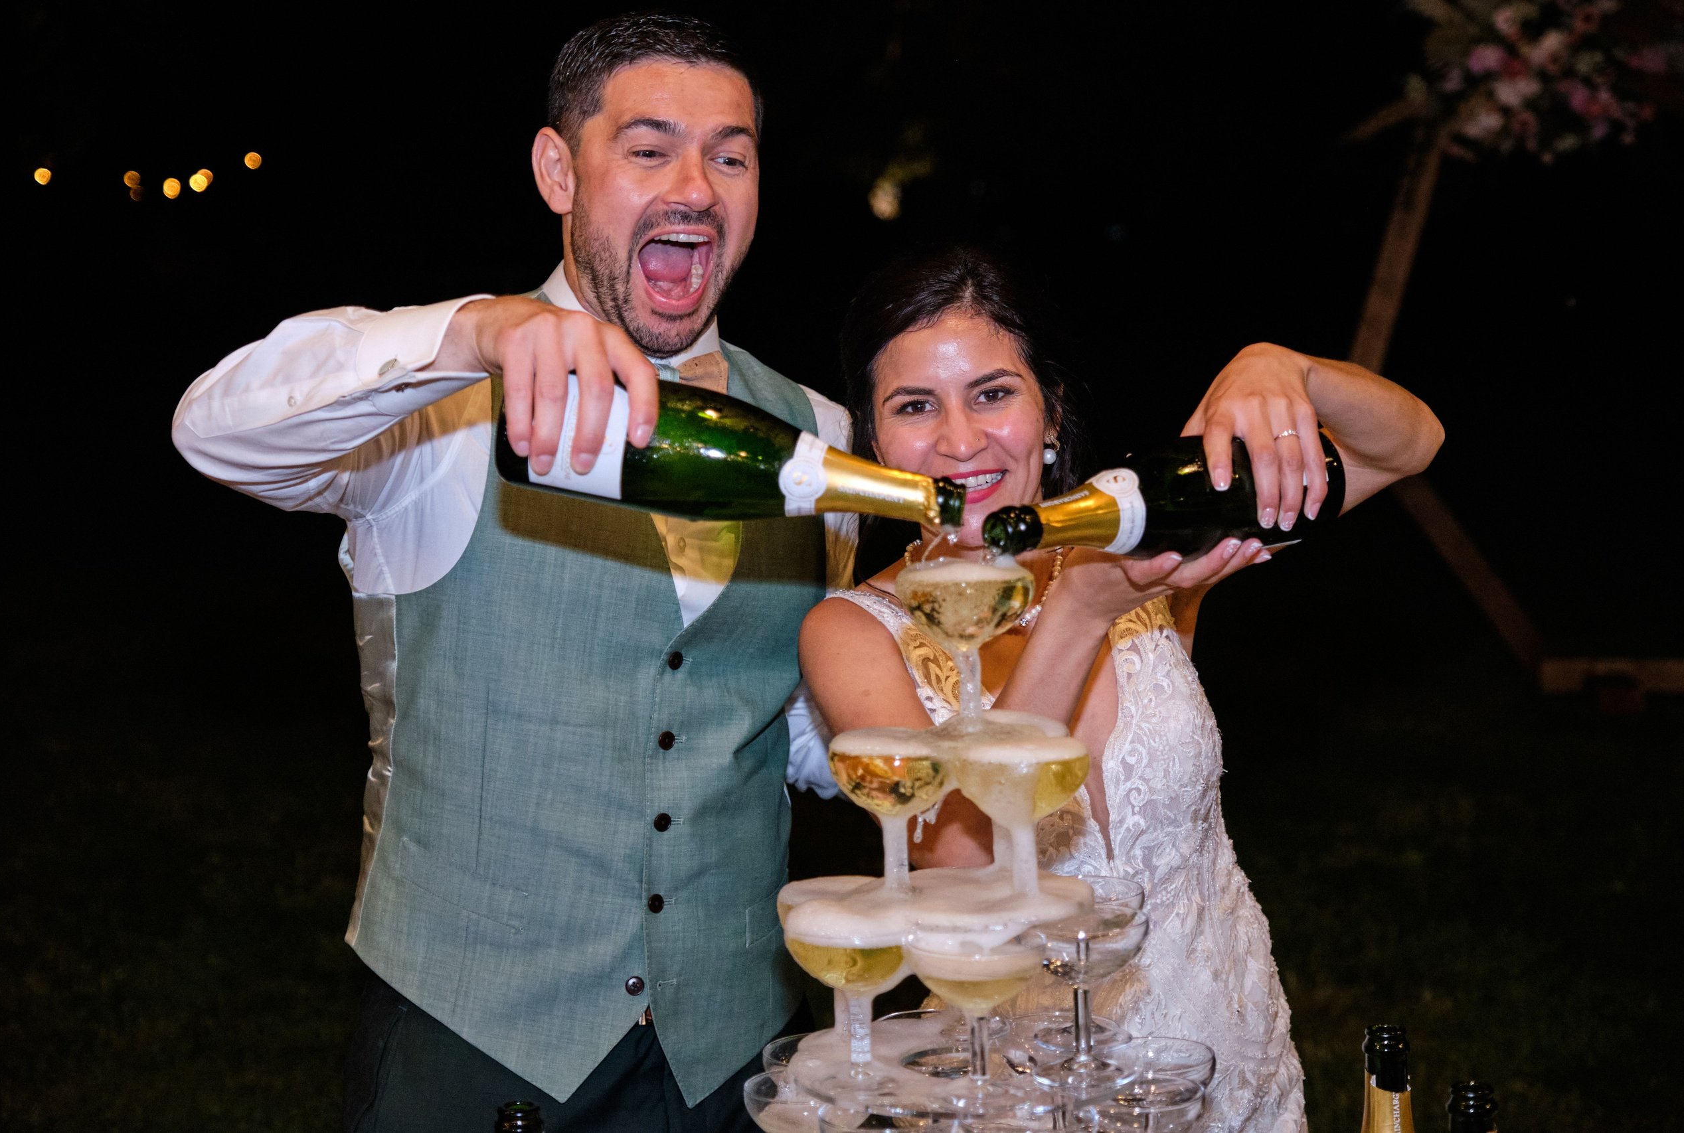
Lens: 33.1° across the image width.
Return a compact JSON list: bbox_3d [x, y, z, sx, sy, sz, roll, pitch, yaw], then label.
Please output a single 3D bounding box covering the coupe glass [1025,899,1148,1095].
[{"bbox_3d":[0.165,0.296,1.944,0.094,0.109,0.094,-2,5,0],"label":"coupe glass"}]

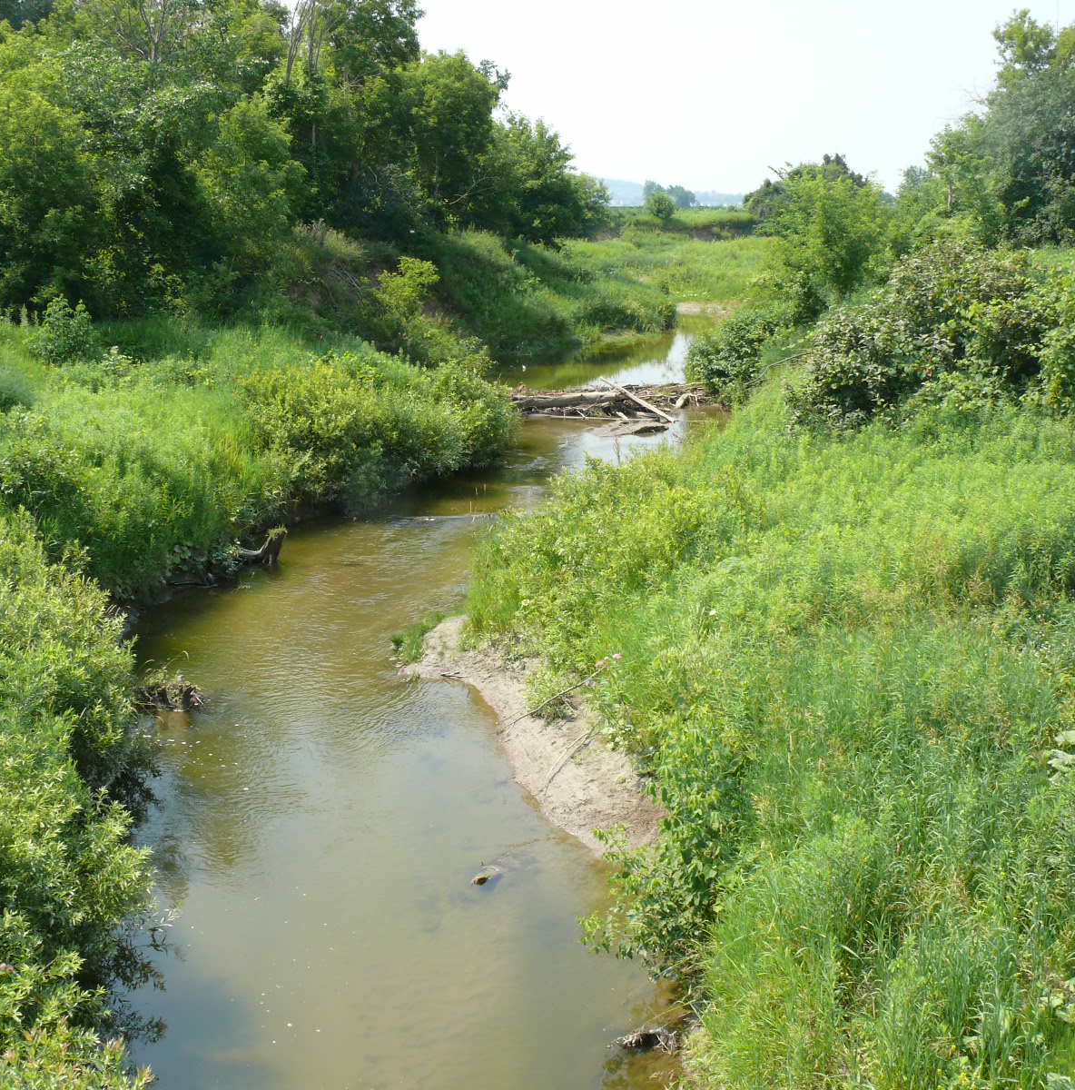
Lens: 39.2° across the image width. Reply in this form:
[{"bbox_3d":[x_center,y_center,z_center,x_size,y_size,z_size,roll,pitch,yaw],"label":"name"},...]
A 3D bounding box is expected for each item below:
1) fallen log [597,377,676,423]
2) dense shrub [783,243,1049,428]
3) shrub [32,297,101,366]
[{"bbox_3d":[2.441,-3.670,37.800,0.160,0.160,3.790,-6,23,-24],"label":"fallen log"},{"bbox_3d":[6.155,-3.343,24.367,4.280,3.080,3.300,0,13,0],"label":"dense shrub"},{"bbox_3d":[-9.138,-4.088,29.325,1.340,1.430,1.300,0,13,0],"label":"shrub"}]

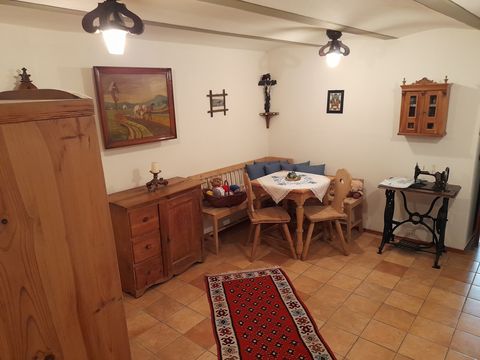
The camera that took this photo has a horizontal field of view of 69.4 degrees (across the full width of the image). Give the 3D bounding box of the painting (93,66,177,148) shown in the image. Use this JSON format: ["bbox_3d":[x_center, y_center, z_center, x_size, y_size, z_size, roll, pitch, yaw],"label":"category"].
[{"bbox_3d":[-0.977,-0.717,3.397,0.045,0.726,0.854,9,17,38],"label":"painting"}]

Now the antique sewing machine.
[{"bbox_3d":[1.988,-0.033,3.621,0.331,0.259,0.176,9,17,38],"label":"antique sewing machine"}]

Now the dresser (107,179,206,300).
[{"bbox_3d":[-0.824,0.532,3.505,0.444,0.862,0.913,9,17,38],"label":"dresser"}]

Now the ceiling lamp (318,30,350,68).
[{"bbox_3d":[0.906,-1.261,3.347,0.283,0.347,0.283,2,14,15],"label":"ceiling lamp"}]

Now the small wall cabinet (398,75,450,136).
[{"bbox_3d":[1.981,-0.785,3.720,0.449,0.601,0.227,9,17,38],"label":"small wall cabinet"}]

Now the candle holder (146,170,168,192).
[{"bbox_3d":[-0.843,-0.001,3.523,0.214,0.166,0.203,-5,14,-13],"label":"candle holder"}]

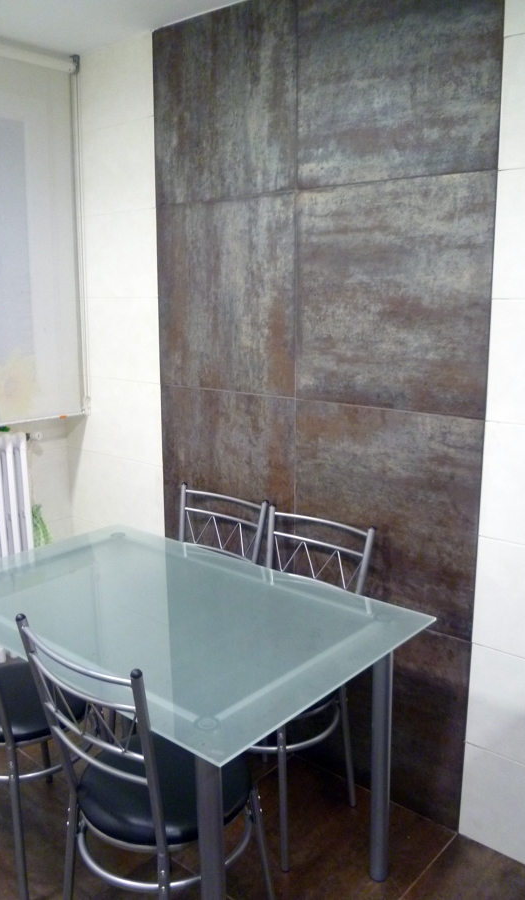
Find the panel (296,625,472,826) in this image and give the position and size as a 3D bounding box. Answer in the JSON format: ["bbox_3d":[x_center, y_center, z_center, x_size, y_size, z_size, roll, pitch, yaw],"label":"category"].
[{"bbox_3d":[0.335,0.763,2.196,0.600,0.600,0.015,10,15,39],"label":"panel"}]

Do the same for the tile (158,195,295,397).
[{"bbox_3d":[-0.124,-0.484,2.323,0.600,0.600,0.015,10,15,39],"label":"tile"}]

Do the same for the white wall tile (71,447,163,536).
[{"bbox_3d":[-0.570,0.171,2.846,0.570,0.300,0.015,10,15,39],"label":"white wall tile"}]

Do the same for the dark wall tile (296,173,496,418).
[{"bbox_3d":[0.334,-0.404,1.946,0.600,0.600,0.015,10,15,39],"label":"dark wall tile"}]

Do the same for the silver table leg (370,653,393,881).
[{"bbox_3d":[0.311,0.771,1.847,0.058,0.750,0.058,10,15,39],"label":"silver table leg"}]

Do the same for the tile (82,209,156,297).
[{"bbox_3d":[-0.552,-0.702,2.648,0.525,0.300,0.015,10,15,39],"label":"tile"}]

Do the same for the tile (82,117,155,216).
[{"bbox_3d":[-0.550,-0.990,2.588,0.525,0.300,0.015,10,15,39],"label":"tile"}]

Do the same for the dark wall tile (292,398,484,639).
[{"bbox_3d":[0.336,0.181,2.070,0.600,0.600,0.015,10,15,39],"label":"dark wall tile"}]

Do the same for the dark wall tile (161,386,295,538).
[{"bbox_3d":[-0.123,0.102,2.447,0.600,0.600,0.015,10,15,39],"label":"dark wall tile"}]

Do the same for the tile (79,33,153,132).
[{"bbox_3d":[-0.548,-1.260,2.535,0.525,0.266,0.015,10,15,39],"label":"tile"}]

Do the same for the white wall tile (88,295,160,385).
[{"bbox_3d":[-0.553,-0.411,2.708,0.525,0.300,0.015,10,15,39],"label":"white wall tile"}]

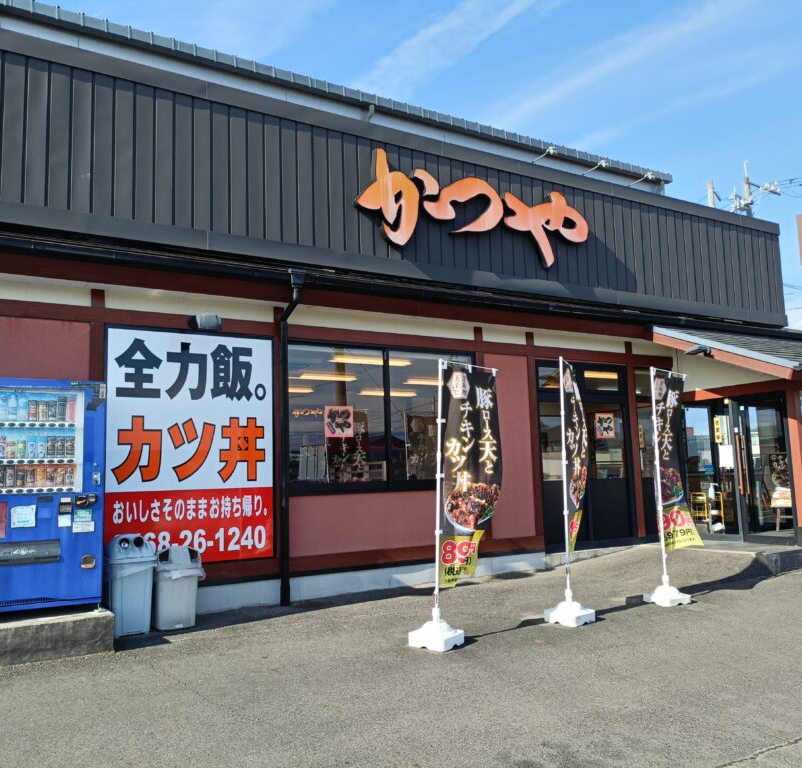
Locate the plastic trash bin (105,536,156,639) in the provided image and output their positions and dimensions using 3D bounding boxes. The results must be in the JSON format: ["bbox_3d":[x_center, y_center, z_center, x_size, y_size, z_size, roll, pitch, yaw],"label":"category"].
[{"bbox_3d":[-2.397,1.770,6.582,0.400,0.860,0.380,2,-8,-31],"label":"plastic trash bin"}]

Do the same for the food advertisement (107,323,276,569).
[{"bbox_3d":[-2.054,0.628,7.364,1.680,2.277,0.060,2,-8,-31],"label":"food advertisement"}]

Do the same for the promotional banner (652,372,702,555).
[{"bbox_3d":[2.858,0.793,7.721,0.630,1.852,0.120,3,-8,-38],"label":"promotional banner"}]

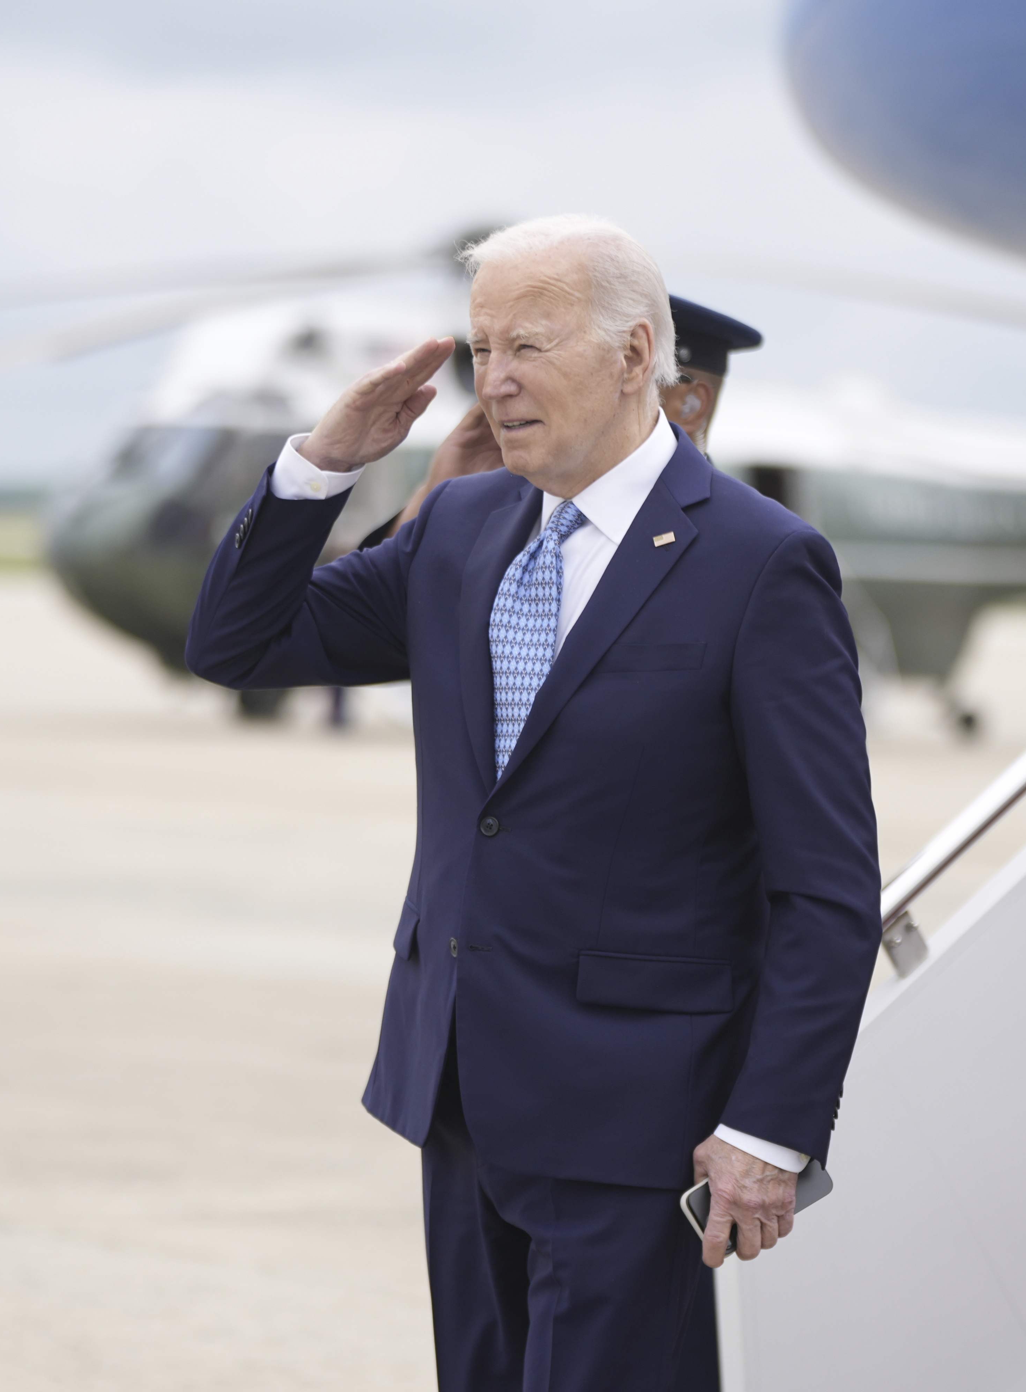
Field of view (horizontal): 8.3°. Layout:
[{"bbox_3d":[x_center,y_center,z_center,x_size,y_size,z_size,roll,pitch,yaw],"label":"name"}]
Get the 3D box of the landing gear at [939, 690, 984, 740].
[{"bbox_3d":[4.422,0.186,70.000,0.500,0.520,0.240,1,2,-35],"label":"landing gear"}]

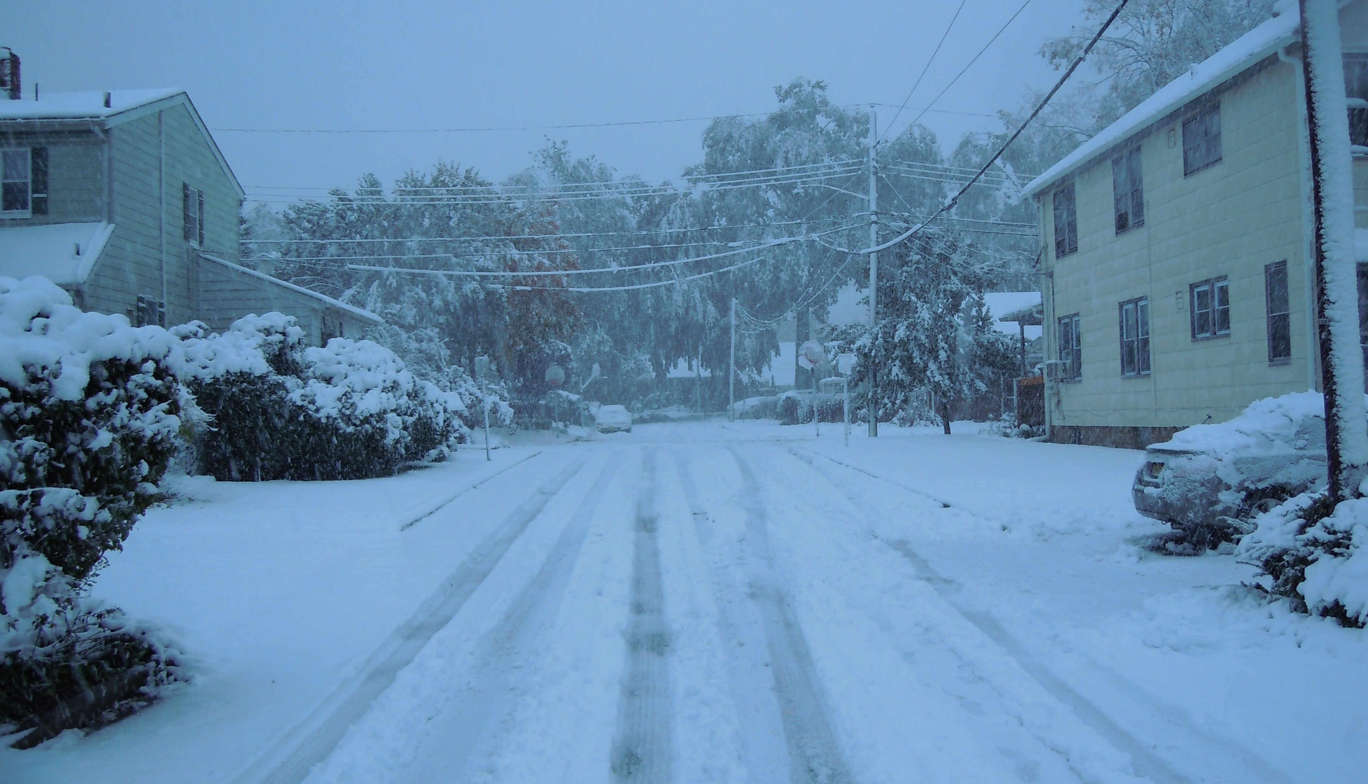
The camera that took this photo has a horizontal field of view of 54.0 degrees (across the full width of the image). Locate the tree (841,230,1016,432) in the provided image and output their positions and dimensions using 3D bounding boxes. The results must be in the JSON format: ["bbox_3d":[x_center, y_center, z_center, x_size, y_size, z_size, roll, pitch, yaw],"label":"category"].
[{"bbox_3d":[7.090,-1.750,39.300,4.900,5.850,4.700,0,-1,0],"label":"tree"}]

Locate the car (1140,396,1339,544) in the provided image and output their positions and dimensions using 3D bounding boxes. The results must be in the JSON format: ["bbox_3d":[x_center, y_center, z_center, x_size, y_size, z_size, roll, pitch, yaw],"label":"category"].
[{"bbox_3d":[7.000,0.750,13.700,4.650,1.500,1.780,0,-1,3],"label":"car"}]

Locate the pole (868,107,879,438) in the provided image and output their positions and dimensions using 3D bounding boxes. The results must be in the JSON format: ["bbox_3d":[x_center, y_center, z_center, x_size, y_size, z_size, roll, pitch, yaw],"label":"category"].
[{"bbox_3d":[5.950,-3.740,42.200,0.290,10.450,0.290,0,-1,0],"label":"pole"}]

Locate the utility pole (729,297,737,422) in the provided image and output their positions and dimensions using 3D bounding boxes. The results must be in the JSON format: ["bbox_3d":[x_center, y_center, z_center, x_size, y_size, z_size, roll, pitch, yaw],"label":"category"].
[{"bbox_3d":[2.960,-1.930,81.000,0.260,7.550,0.260,0,-1,0],"label":"utility pole"}]

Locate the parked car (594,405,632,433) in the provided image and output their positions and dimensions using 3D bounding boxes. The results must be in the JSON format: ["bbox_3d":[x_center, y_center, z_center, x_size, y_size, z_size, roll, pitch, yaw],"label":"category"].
[{"bbox_3d":[-3.380,1.220,64.800,1.760,1.420,4.500,0,-1,-2],"label":"parked car"}]

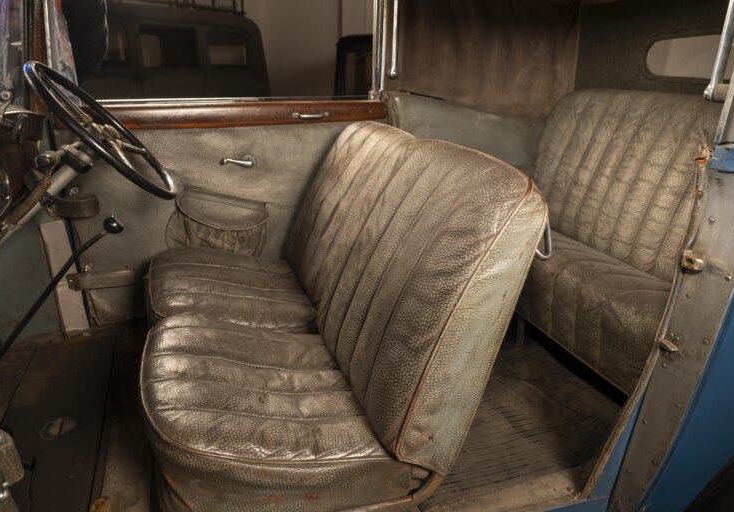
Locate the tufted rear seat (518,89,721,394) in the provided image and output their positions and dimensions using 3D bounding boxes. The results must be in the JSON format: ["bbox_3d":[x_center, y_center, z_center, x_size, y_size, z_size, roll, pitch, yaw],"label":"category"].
[{"bbox_3d":[0.789,-0.112,1.571,0.515,0.715,1.144,-6,21,-17],"label":"tufted rear seat"}]

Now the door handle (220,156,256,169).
[{"bbox_3d":[-0.428,-0.308,1.692,0.112,0.033,0.047,-6,21,-17],"label":"door handle"}]

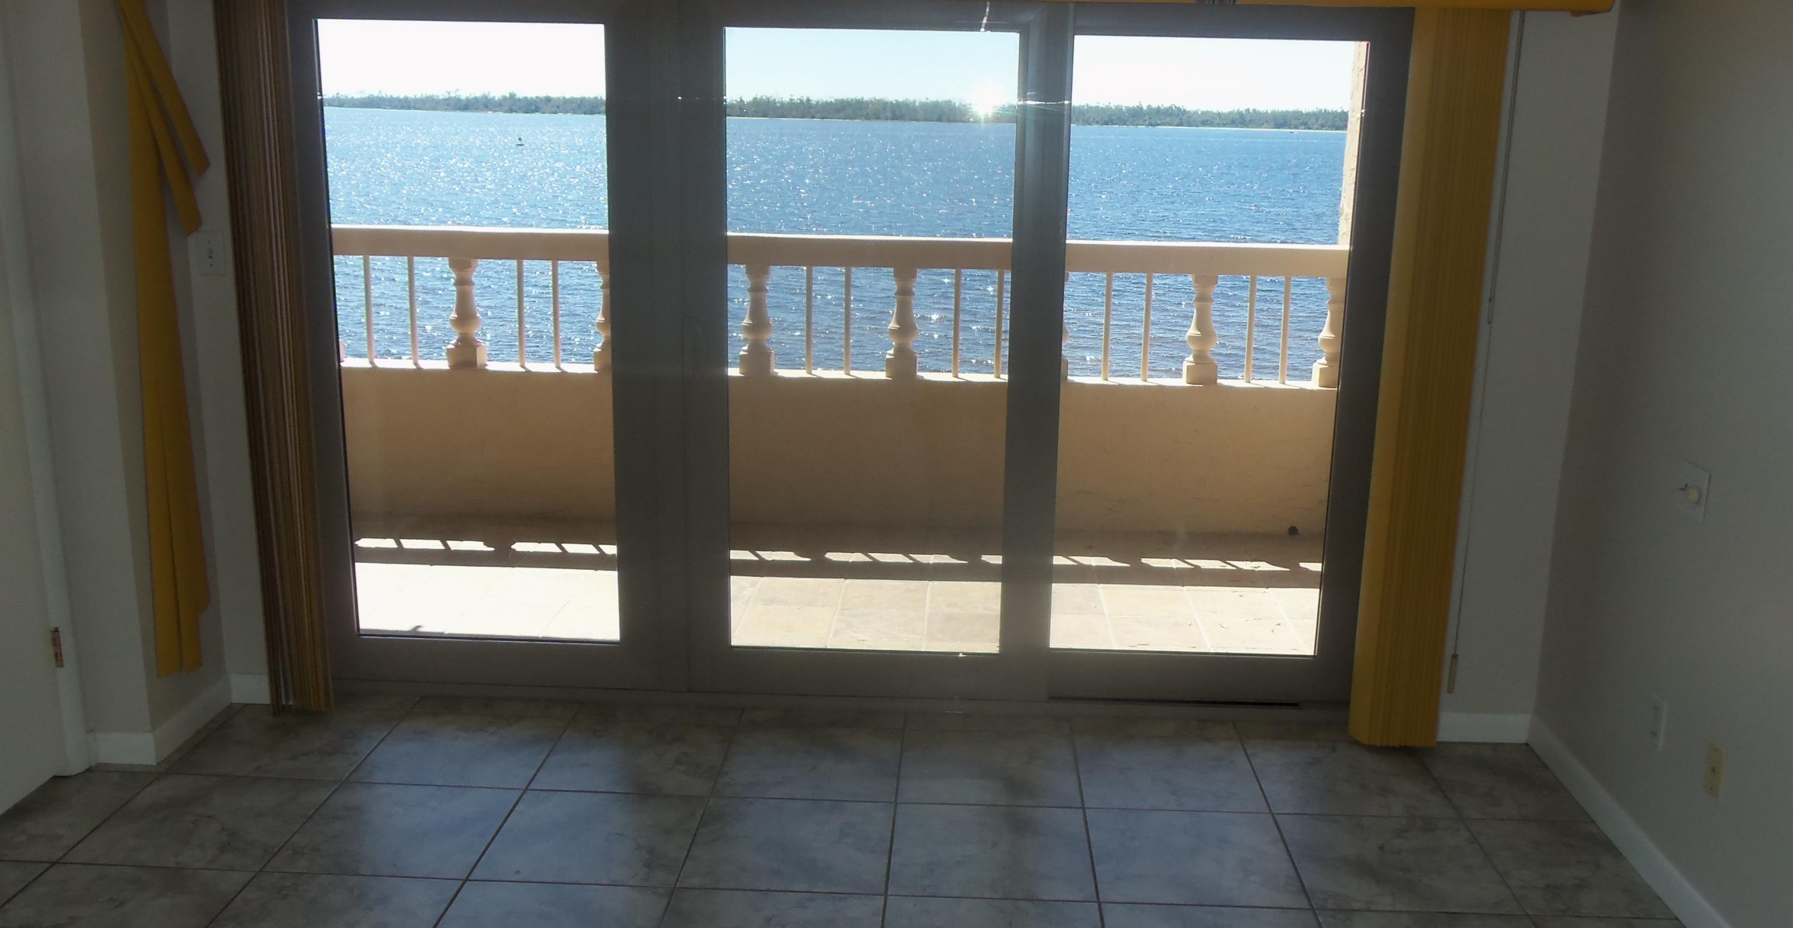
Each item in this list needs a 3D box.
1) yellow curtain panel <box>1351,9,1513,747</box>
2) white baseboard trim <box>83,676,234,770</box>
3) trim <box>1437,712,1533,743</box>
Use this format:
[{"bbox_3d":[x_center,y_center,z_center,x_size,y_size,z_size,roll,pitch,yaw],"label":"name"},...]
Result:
[{"bbox_3d":[1.376,-0.225,3.744,0.217,2.019,0.097,2,13,2],"label":"yellow curtain panel"},{"bbox_3d":[-1.972,0.681,3.914,0.162,0.087,0.420,2,13,2],"label":"white baseboard trim"},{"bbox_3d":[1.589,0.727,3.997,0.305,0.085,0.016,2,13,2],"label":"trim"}]

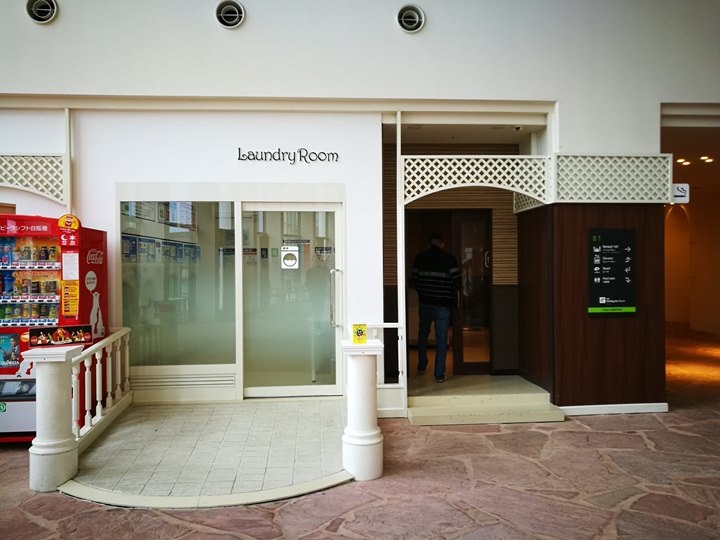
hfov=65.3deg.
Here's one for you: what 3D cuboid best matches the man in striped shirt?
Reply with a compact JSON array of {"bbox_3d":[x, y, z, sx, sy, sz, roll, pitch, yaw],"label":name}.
[{"bbox_3d":[0.860,0.406,6.411,0.570,1.680,0.450,-1,1,-5],"label":"man in striped shirt"}]

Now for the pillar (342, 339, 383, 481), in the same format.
[{"bbox_3d":[0.011,1.001,4.069,0.285,0.945,0.285,-1,1,-5],"label":"pillar"}]

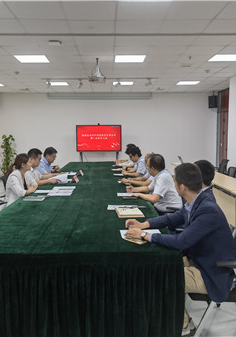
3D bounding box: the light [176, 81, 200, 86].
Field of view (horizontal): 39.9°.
[{"bbox_3d":[1.964,-2.402,9.072,0.600,0.050,0.600,-1,6,-1],"label":"light"}]

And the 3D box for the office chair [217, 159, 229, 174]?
[{"bbox_3d":[2.347,0.199,7.909,0.580,0.870,0.580,-1,6,-1],"label":"office chair"}]

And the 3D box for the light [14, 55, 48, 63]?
[{"bbox_3d":[-1.563,-2.052,6.012,0.600,0.050,0.600,-1,6,-1],"label":"light"}]

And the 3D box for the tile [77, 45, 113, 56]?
[{"bbox_3d":[-0.352,-1.986,5.438,0.600,0.020,0.600,-1,6,-1],"label":"tile"}]

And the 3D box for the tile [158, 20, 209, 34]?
[{"bbox_3d":[0.870,-1.868,4.277,0.600,0.025,0.600,-1,6,-1],"label":"tile"}]

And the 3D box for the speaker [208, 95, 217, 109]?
[{"bbox_3d":[3.172,-2.192,10.788,0.270,0.410,0.260,2,7,23],"label":"speaker"}]

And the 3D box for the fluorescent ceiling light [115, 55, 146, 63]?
[{"bbox_3d":[0.237,-2.070,6.043,0.600,0.050,0.600,-1,6,-1],"label":"fluorescent ceiling light"}]

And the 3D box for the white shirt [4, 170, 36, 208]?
[{"bbox_3d":[-1.232,0.308,4.100,0.370,0.580,0.440,-1,6,-1],"label":"white shirt"}]

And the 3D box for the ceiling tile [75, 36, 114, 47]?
[{"bbox_3d":[-0.338,-1.917,4.857,0.595,0.020,0.595,-1,6,-1],"label":"ceiling tile"}]

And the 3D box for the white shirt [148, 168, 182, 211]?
[{"bbox_3d":[0.529,0.256,3.738,0.420,0.540,0.480,-1,6,-1],"label":"white shirt"}]

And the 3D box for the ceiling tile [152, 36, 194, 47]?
[{"bbox_3d":[0.858,-1.935,4.862,0.600,0.020,0.600,-1,6,-1],"label":"ceiling tile"}]

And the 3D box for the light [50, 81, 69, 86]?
[{"bbox_3d":[-1.617,-2.369,8.995,0.600,0.050,0.600,-1,6,-1],"label":"light"}]

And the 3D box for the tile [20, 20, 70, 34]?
[{"bbox_3d":[-0.926,-1.847,4.250,0.595,0.020,0.595,-1,6,-1],"label":"tile"}]

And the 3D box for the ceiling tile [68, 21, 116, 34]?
[{"bbox_3d":[-0.326,-1.853,4.261,0.595,0.020,0.595,-1,6,-1],"label":"ceiling tile"}]

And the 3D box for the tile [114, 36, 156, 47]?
[{"bbox_3d":[0.262,-1.924,4.868,0.595,0.020,0.595,-1,6,-1],"label":"tile"}]

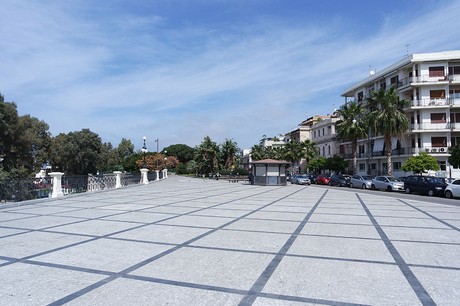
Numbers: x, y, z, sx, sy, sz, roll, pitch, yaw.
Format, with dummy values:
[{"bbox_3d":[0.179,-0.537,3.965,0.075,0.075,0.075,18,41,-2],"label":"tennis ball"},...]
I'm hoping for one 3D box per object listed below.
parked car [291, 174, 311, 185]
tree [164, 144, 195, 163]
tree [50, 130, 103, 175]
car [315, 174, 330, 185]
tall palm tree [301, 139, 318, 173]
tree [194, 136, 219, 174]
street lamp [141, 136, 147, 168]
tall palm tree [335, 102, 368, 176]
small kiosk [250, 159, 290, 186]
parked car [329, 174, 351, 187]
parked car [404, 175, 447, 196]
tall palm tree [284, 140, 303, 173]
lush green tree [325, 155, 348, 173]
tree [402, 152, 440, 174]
[{"bbox_3d":[10.354,3.778,45.043,1.770,1.460,4.300,0,-3,-3],"label":"parked car"},{"bbox_3d":[-18.462,2.582,110.325,12.000,11.000,12.000,0,-3,0],"label":"tree"},{"bbox_3d":[-22.461,0.807,45.094,7.600,8.880,7.600,1,-3,-7],"label":"tree"},{"bbox_3d":[14.186,3.923,45.396,1.680,1.450,3.950,1,-3,-7],"label":"car"},{"bbox_3d":[16.418,1.298,64.251,3.800,8.500,3.800,0,-3,0],"label":"tall palm tree"},{"bbox_3d":[-6.162,1.066,80.313,6.300,10.600,6.300,0,-3,0],"label":"tree"},{"bbox_3d":[-10.653,-0.062,38.432,0.750,4.000,0.750,0,-3,0],"label":"street lamp"},{"bbox_3d":[16.485,-1.261,41.322,4.400,10.900,4.400,0,-3,0],"label":"tall palm tree"},{"bbox_3d":[4.862,2.319,37.092,4.900,3.100,4.900,1,-3,-6],"label":"small kiosk"},{"bbox_3d":[14.304,3.514,40.343,1.770,1.470,4.150,1,-3,-5],"label":"parked car"},{"bbox_3d":[16.709,2.733,25.566,1.740,1.590,4.100,1,-3,-7],"label":"parked car"},{"bbox_3d":[14.549,1.591,70.244,4.900,8.950,4.900,1,-3,-7],"label":"tall palm tree"},{"bbox_3d":[16.074,2.352,46.126,3.600,4.250,3.600,0,-3,0],"label":"lush green tree"},{"bbox_3d":[19.440,1.901,31.055,3.800,3.910,3.800,1,-3,-7],"label":"tree"}]

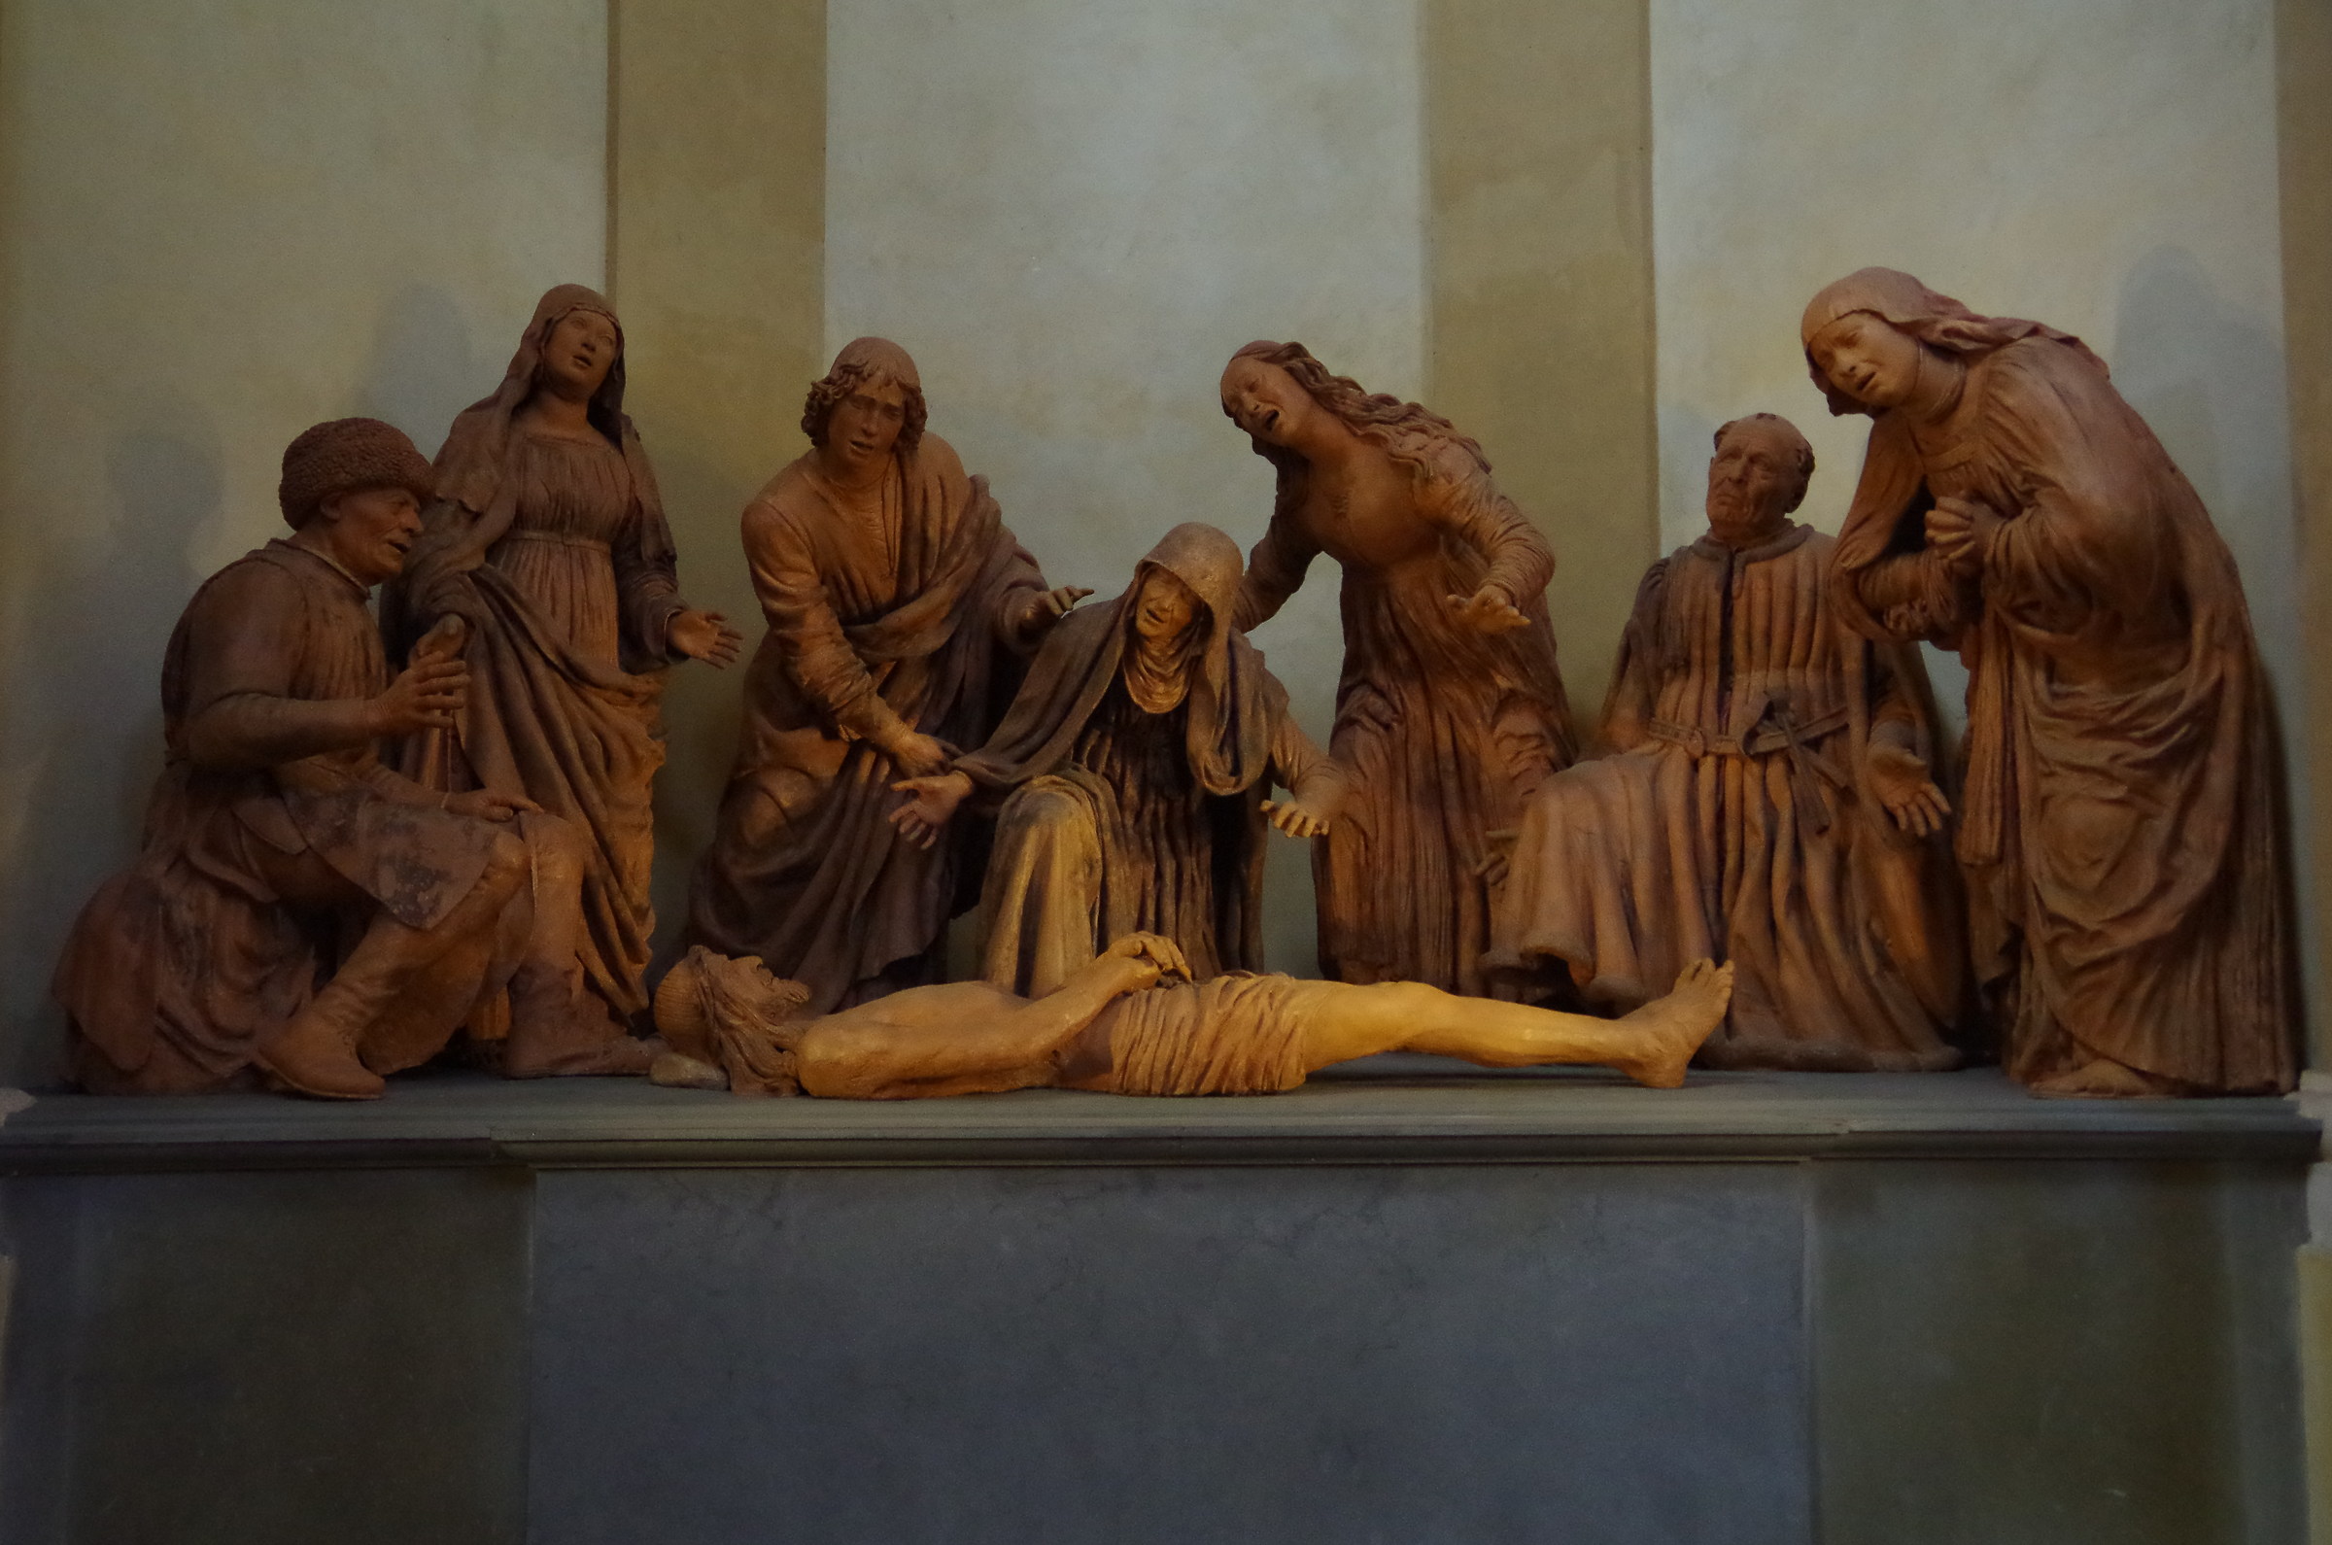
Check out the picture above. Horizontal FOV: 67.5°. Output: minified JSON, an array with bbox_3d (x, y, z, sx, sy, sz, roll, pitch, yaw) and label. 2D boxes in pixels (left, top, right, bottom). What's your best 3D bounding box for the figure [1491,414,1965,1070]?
[{"bbox_3d":[1.091,-0.072,3.387,0.840,1.220,0.740,-1,-3,18],"label":"figure"}]

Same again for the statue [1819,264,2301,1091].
[{"bbox_3d":[1.521,-0.163,3.001,0.740,1.360,0.620,2,-4,-38],"label":"statue"}]

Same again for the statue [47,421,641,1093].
[{"bbox_3d":[-1.413,-0.032,3.026,0.900,1.130,0.640,-2,-3,23],"label":"statue"}]

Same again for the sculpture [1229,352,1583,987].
[{"bbox_3d":[0.491,-0.169,3.693,0.680,1.450,0.600,-1,-3,18],"label":"sculpture"}]

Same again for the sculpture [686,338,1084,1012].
[{"bbox_3d":[-0.554,-0.140,3.461,0.740,1.380,0.660,1,-3,-18],"label":"sculpture"}]

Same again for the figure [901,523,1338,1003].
[{"bbox_3d":[-0.098,0.026,3.423,0.840,1.040,0.660,-1,-3,12],"label":"figure"}]

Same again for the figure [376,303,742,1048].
[{"bbox_3d":[-1.229,-0.206,3.575,0.680,1.530,0.500,1,-3,-20],"label":"figure"}]

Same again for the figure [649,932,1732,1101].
[{"bbox_3d":[0.041,0.391,2.924,1.770,0.260,0.480,0,-3,0],"label":"figure"}]

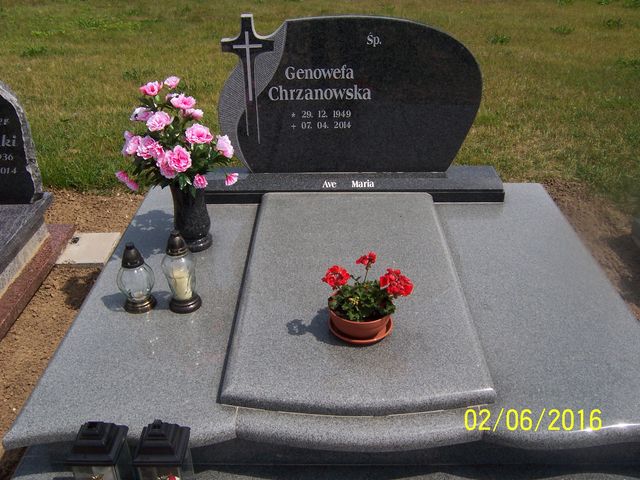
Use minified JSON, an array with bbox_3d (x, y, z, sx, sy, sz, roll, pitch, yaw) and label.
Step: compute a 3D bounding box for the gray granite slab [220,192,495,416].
[{"bbox_3d":[0.102,0.126,2.075,0.737,0.060,1.194,0,31,1],"label":"gray granite slab"}]

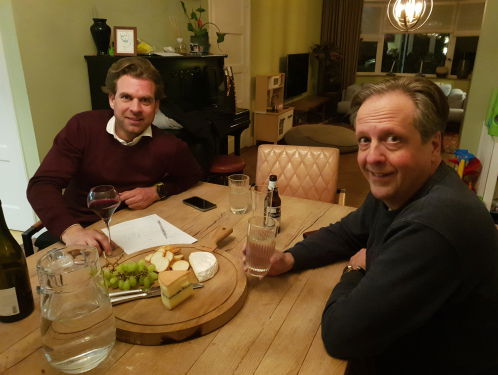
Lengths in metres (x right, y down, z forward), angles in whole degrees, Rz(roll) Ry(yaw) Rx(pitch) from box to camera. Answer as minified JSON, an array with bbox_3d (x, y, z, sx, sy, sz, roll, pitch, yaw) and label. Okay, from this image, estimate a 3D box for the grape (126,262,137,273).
[{"bbox_3d":[-0.312,0.213,0.996,0.023,0.023,0.023,0,19,0],"label":"grape"}]

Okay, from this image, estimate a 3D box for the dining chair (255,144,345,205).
[{"bbox_3d":[0.234,0.243,2.076,0.530,0.860,0.580,5,19,13],"label":"dining chair"}]

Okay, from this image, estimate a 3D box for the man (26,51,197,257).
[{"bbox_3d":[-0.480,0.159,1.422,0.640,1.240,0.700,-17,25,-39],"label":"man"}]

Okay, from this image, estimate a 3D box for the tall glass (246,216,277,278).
[{"bbox_3d":[0.033,0.169,1.056,0.081,0.147,0.081,3,18,-1],"label":"tall glass"}]

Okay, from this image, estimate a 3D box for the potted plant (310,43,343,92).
[{"bbox_3d":[1.779,-2.732,8.600,0.740,1.140,0.700,4,20,11],"label":"potted plant"}]

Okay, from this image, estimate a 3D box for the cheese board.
[{"bbox_3d":[-0.170,0.232,1.057,0.402,0.030,0.576,8,20,22],"label":"cheese board"}]

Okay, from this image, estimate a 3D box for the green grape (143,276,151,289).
[{"bbox_3d":[-0.259,0.240,0.945,0.020,0.026,0.021,-4,20,-11],"label":"green grape"}]

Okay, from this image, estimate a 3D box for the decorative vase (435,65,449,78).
[{"bbox_3d":[4.218,-2.542,8.208,0.280,0.290,0.280,0,19,0],"label":"decorative vase"}]

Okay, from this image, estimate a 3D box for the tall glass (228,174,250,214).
[{"bbox_3d":[-0.037,0.029,1.482,0.081,0.142,0.081,0,19,0],"label":"tall glass"}]

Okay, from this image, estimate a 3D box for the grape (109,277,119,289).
[{"bbox_3d":[-0.344,0.241,0.950,0.023,0.025,0.023,-4,20,-11],"label":"grape"}]

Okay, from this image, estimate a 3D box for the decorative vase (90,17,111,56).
[{"bbox_3d":[-1.150,-1.161,2.900,0.157,0.272,0.157,8,21,22],"label":"decorative vase"}]

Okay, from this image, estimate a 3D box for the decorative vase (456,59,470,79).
[{"bbox_3d":[4.524,-2.510,7.900,0.280,0.410,0.280,8,21,22],"label":"decorative vase"}]

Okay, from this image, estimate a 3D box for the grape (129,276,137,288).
[{"bbox_3d":[-0.294,0.240,0.945,0.020,0.026,0.021,-4,20,-11],"label":"grape"}]

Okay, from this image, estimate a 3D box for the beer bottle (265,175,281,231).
[{"bbox_3d":[0.083,0.054,1.309,0.061,0.208,0.061,0,19,0],"label":"beer bottle"}]

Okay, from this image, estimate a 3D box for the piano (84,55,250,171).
[{"bbox_3d":[-0.605,-0.496,3.496,0.640,1.330,1.500,9,20,23],"label":"piano"}]

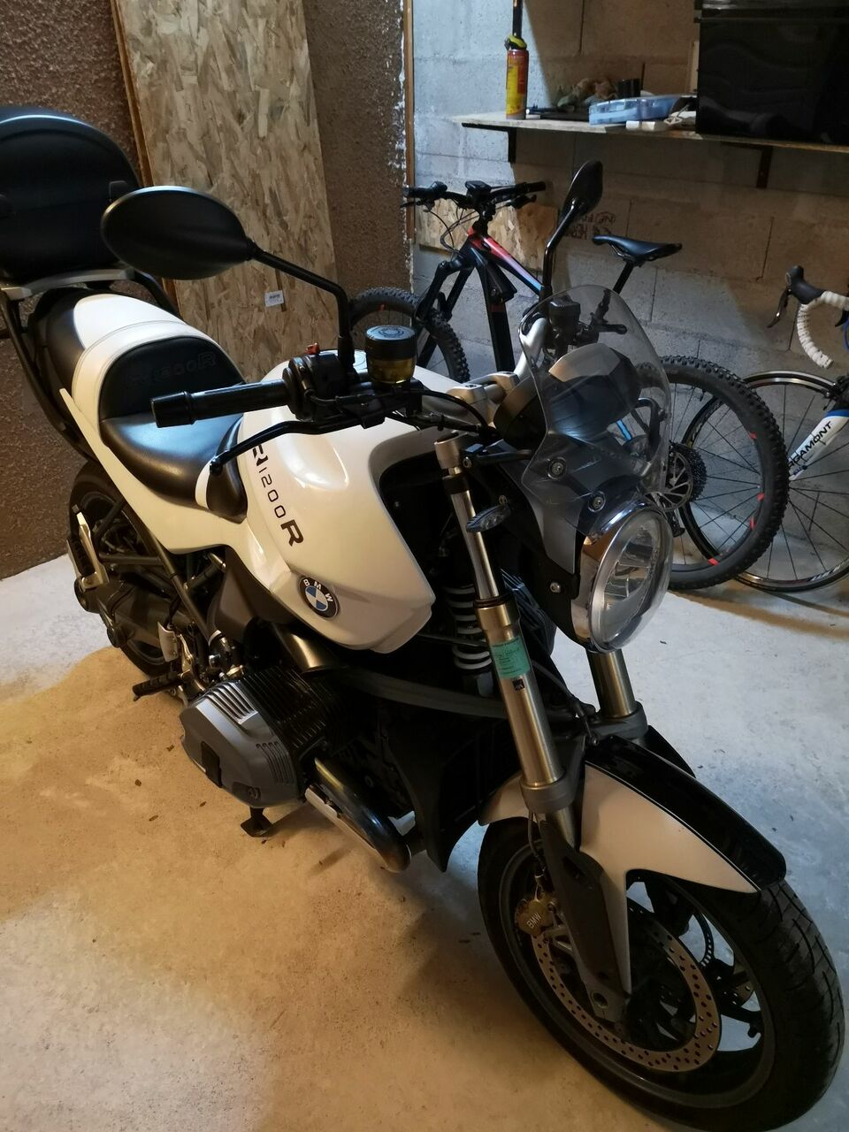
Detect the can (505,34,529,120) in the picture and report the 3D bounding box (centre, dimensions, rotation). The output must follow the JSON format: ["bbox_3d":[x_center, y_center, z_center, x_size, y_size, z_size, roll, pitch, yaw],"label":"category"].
[{"bbox_3d":[0.297,-1.561,2.809,0.066,0.243,0.066,-1,30,0],"label":"can"}]

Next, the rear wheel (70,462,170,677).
[{"bbox_3d":[-0.702,0.007,2.269,0.180,0.630,0.630,-25,38,-37],"label":"rear wheel"}]

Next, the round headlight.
[{"bbox_3d":[0.243,0.005,1.162,0.120,0.200,0.190,23,34,35],"label":"round headlight"}]

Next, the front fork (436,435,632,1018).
[{"bbox_3d":[0.155,0.254,1.220,0.105,0.890,0.080,-4,16,45],"label":"front fork"}]

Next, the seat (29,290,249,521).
[{"bbox_3d":[-0.554,-0.382,1.856,0.300,0.260,0.840,-25,38,-37],"label":"seat"}]

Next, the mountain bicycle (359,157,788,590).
[{"bbox_3d":[0.326,-0.659,2.956,0.740,1.120,1.920,-25,38,-36],"label":"mountain bicycle"}]

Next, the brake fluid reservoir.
[{"bbox_3d":[-0.041,-0.253,1.060,0.060,0.060,0.060,-1,30,0],"label":"brake fluid reservoir"}]

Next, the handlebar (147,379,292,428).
[{"bbox_3d":[-0.231,-0.186,1.017,0.167,0.037,0.037,-14,33,-29],"label":"handlebar"}]

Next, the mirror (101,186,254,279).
[{"bbox_3d":[-0.246,-0.329,0.885,0.154,0.096,0.050,-6,40,-29],"label":"mirror"}]

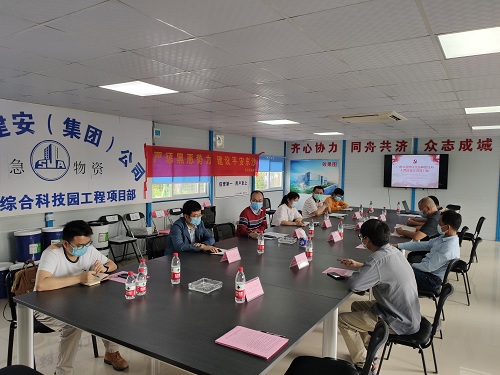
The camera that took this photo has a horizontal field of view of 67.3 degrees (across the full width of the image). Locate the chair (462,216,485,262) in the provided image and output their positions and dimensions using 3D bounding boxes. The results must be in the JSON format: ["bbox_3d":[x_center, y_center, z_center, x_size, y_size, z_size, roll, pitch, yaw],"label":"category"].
[{"bbox_3d":[3.919,0.897,6.791,0.560,0.810,0.480,3,4,31],"label":"chair"}]

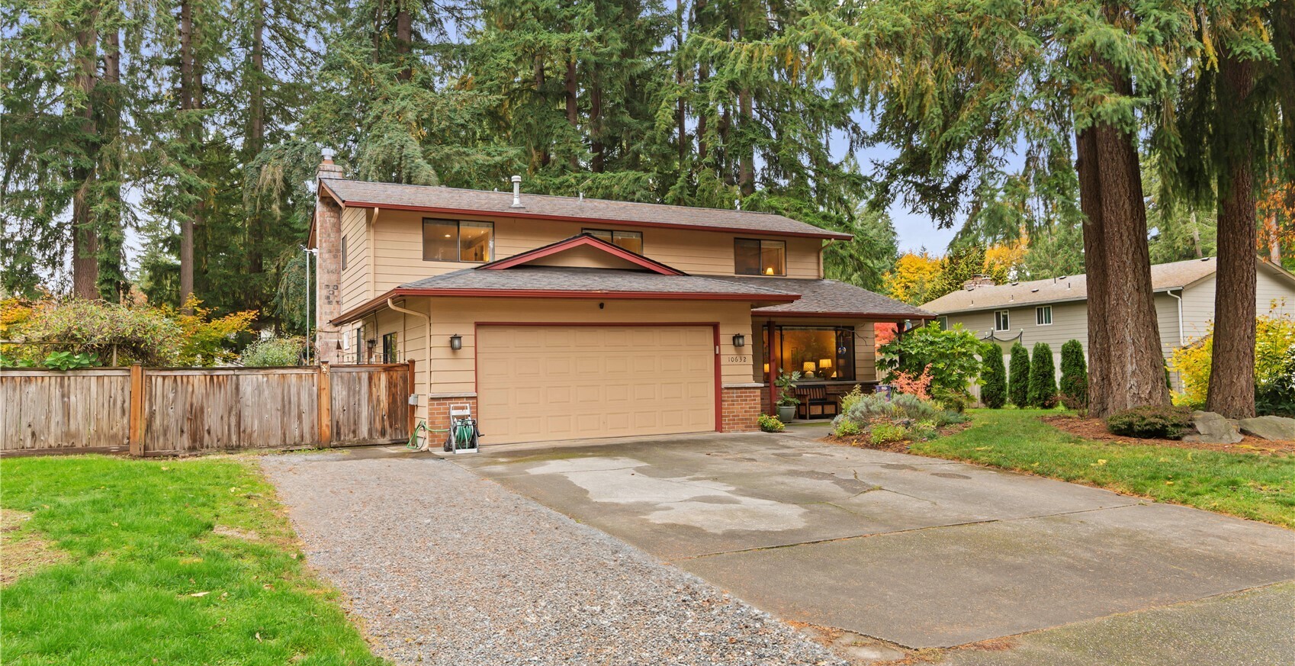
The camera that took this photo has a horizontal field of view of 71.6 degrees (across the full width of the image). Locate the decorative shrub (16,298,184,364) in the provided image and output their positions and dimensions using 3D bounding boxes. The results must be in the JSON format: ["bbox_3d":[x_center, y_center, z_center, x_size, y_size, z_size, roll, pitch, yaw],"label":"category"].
[{"bbox_3d":[-11.424,0.784,18.700,3.200,2.980,2.400,0,-3,-26],"label":"decorative shrub"}]

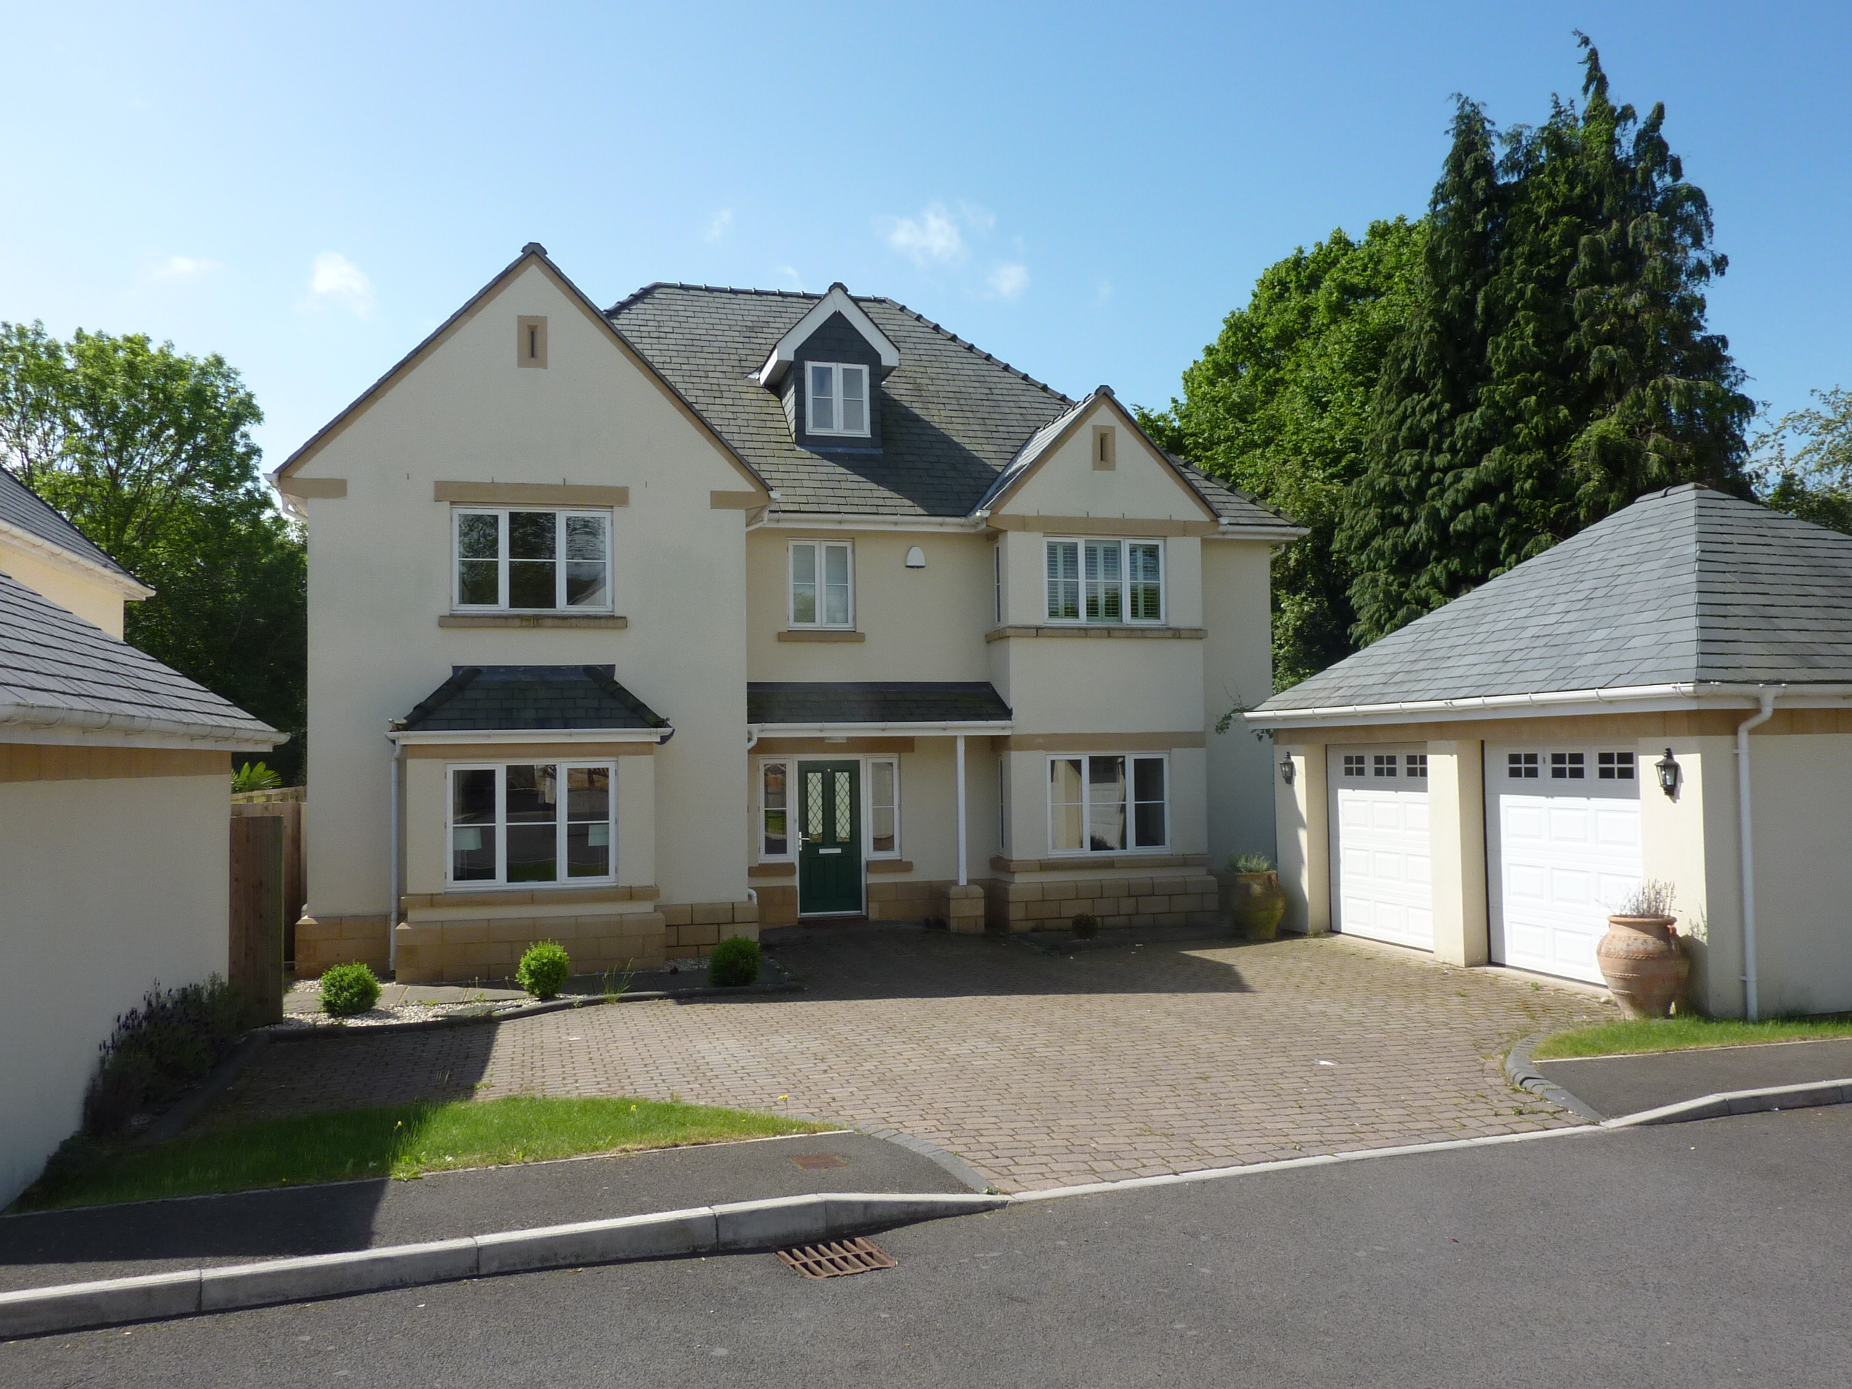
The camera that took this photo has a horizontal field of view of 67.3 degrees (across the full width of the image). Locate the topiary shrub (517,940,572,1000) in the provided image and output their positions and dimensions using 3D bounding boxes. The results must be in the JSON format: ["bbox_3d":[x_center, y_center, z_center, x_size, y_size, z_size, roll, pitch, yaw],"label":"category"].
[{"bbox_3d":[-3.643,2.586,13.263,0.527,0.535,0.527,0,-2,-15],"label":"topiary shrub"}]

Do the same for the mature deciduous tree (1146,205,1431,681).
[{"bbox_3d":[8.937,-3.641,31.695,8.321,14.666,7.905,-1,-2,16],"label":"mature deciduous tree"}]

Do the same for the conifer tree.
[{"bbox_3d":[12.652,-4.887,27.653,8.242,16.717,7.830,-2,-3,25],"label":"conifer tree"}]

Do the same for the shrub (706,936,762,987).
[{"bbox_3d":[-1.896,2.600,13.741,0.532,0.499,0.532,0,-2,-8],"label":"shrub"}]

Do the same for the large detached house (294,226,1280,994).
[{"bbox_3d":[-1.854,-1.731,21.183,13.150,9.930,11.850,0,-2,-15],"label":"large detached house"}]

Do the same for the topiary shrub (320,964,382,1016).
[{"bbox_3d":[-5.161,2.603,12.485,0.560,0.478,0.560,0,-3,-22],"label":"topiary shrub"}]

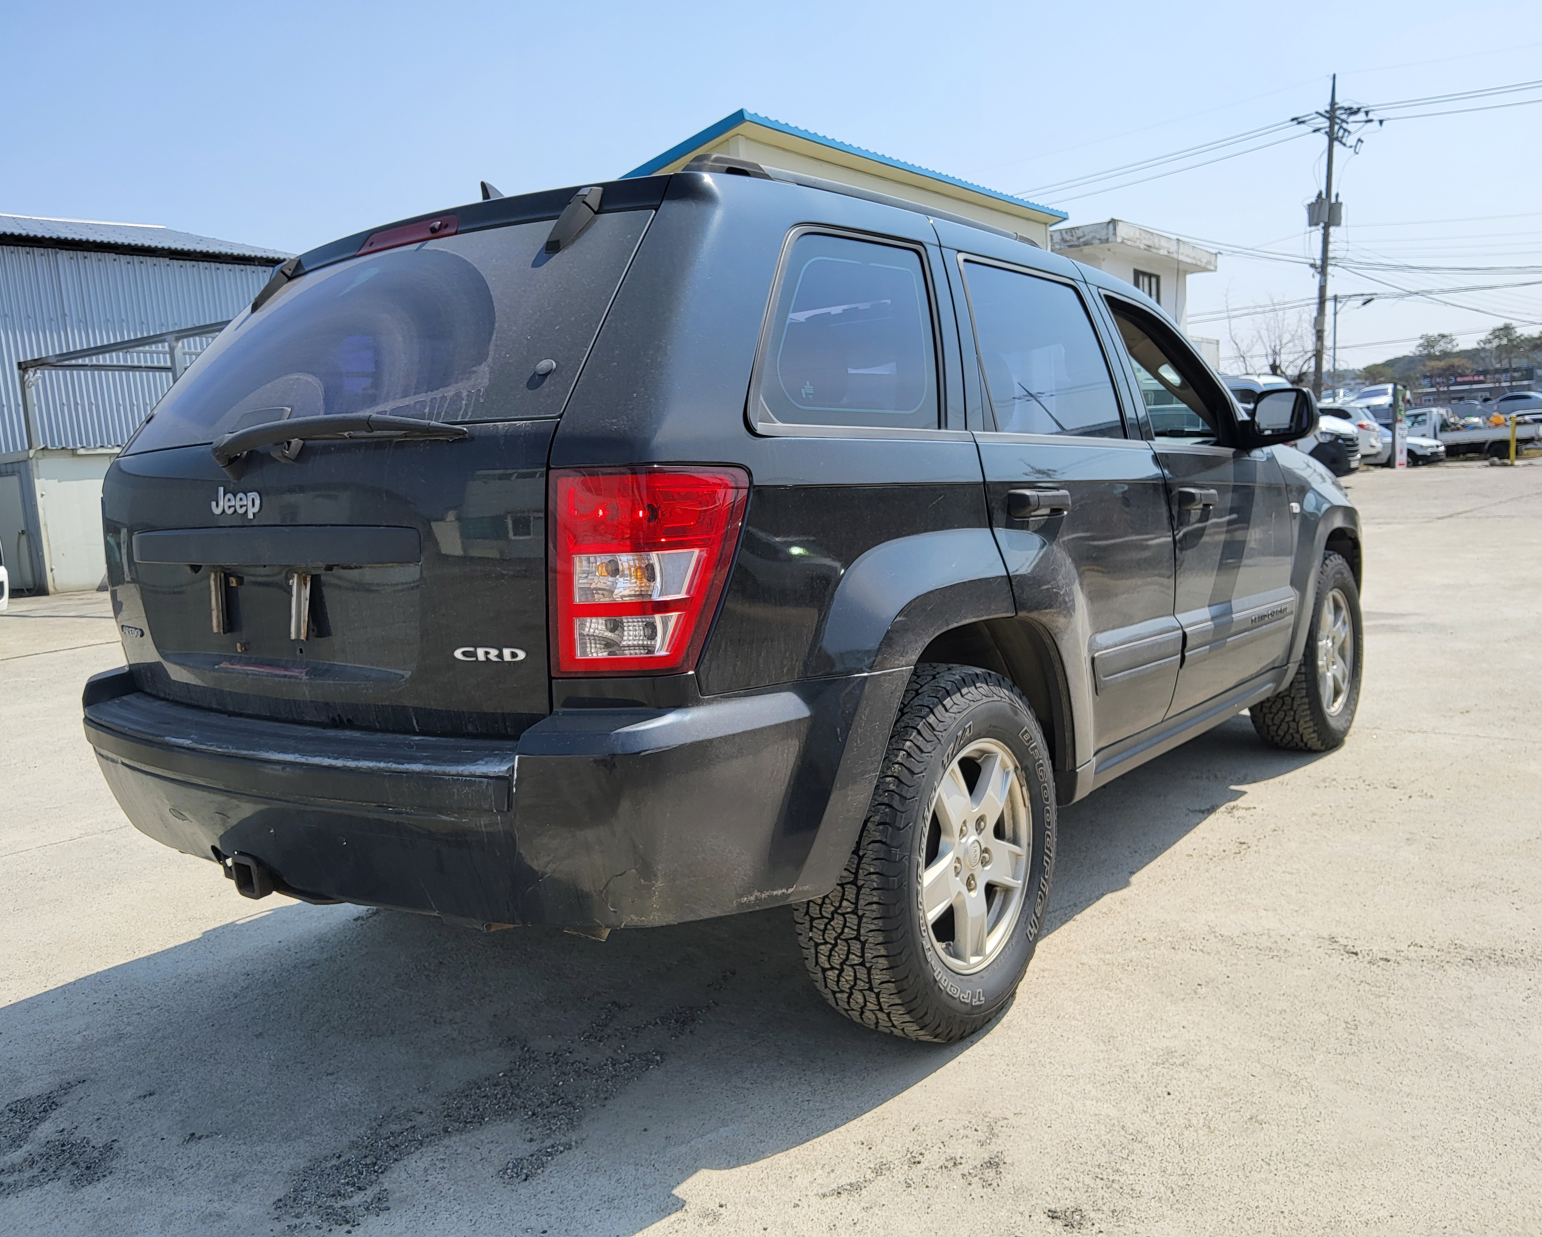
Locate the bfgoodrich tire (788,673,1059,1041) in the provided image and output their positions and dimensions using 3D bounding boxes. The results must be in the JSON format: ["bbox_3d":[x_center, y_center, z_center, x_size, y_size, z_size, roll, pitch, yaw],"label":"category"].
[{"bbox_3d":[0.340,0.470,2.561,0.250,0.748,0.748,5,11,38],"label":"bfgoodrich tire"}]

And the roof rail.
[{"bbox_3d":[0.286,-0.851,2.621,0.070,0.085,1.420,5,11,38],"label":"roof rail"}]

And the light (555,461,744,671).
[{"bbox_3d":[-0.173,-0.071,1.836,0.208,0.310,0.230,3,9,28],"label":"light"}]

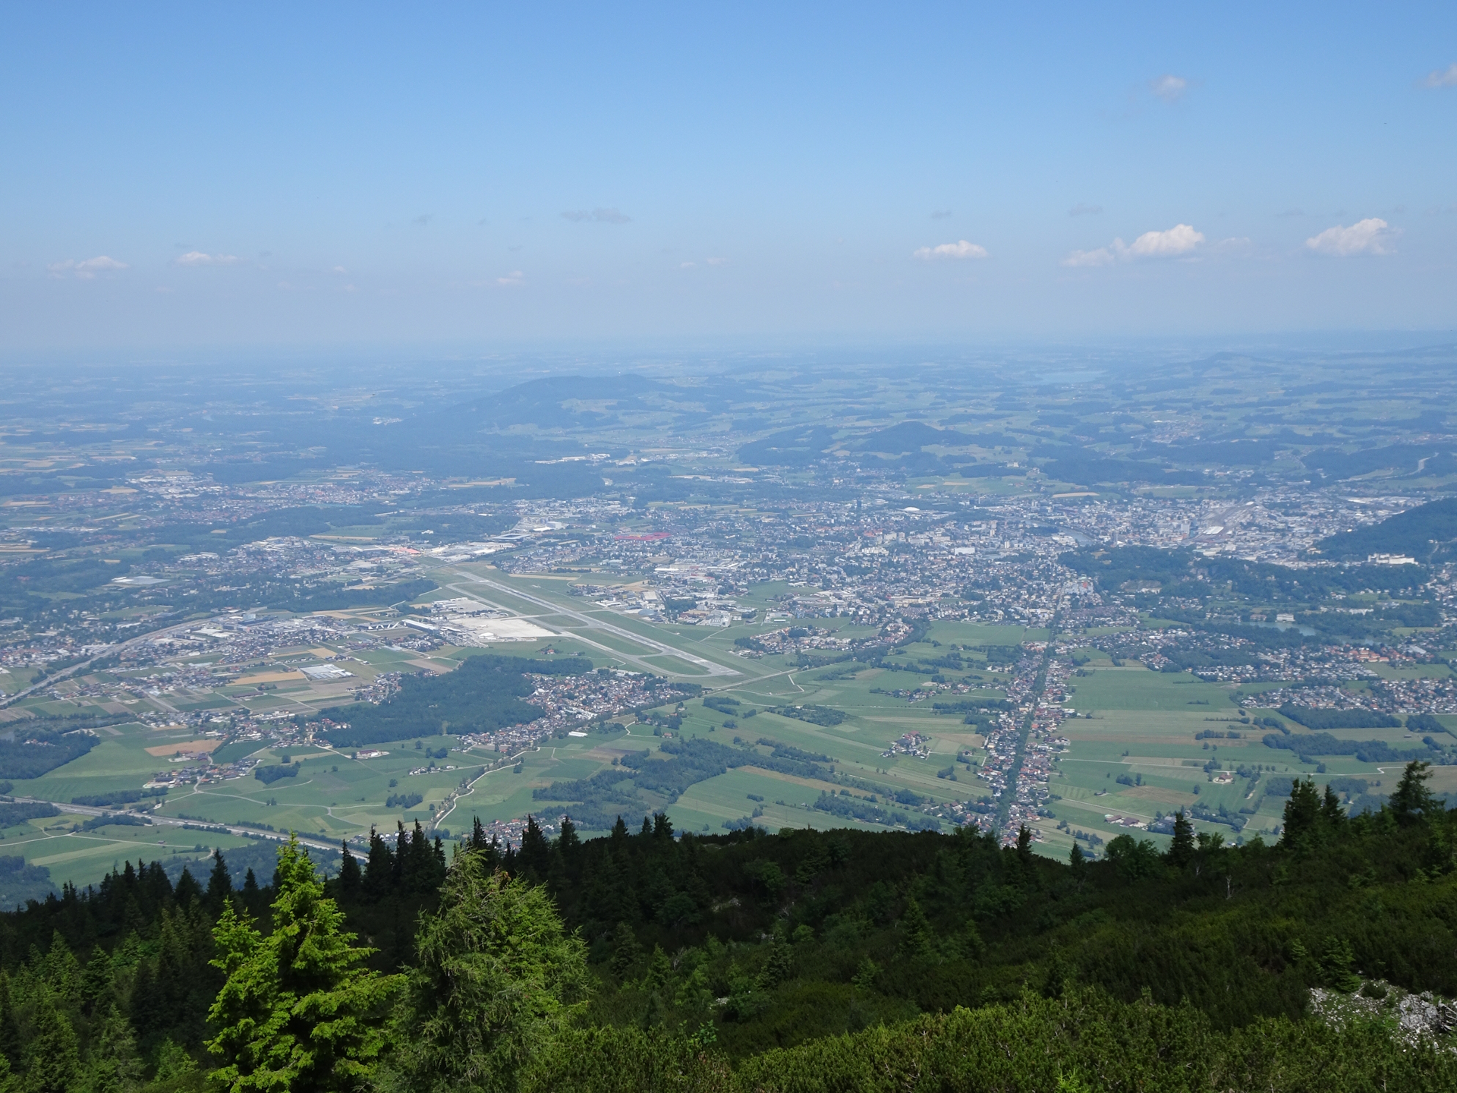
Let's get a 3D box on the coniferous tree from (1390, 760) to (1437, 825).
[{"bbox_3d":[49.220,17.860,130.000,3.350,5.220,3.350,2,8,21],"label":"coniferous tree"}]

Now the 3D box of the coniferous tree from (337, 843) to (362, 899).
[{"bbox_3d":[-42.870,37.130,205.000,2.840,7.300,2.840,-2,8,-12],"label":"coniferous tree"}]

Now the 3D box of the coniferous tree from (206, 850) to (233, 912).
[{"bbox_3d":[-56.160,37.230,200.000,3.020,7.640,3.020,-3,8,-16],"label":"coniferous tree"}]

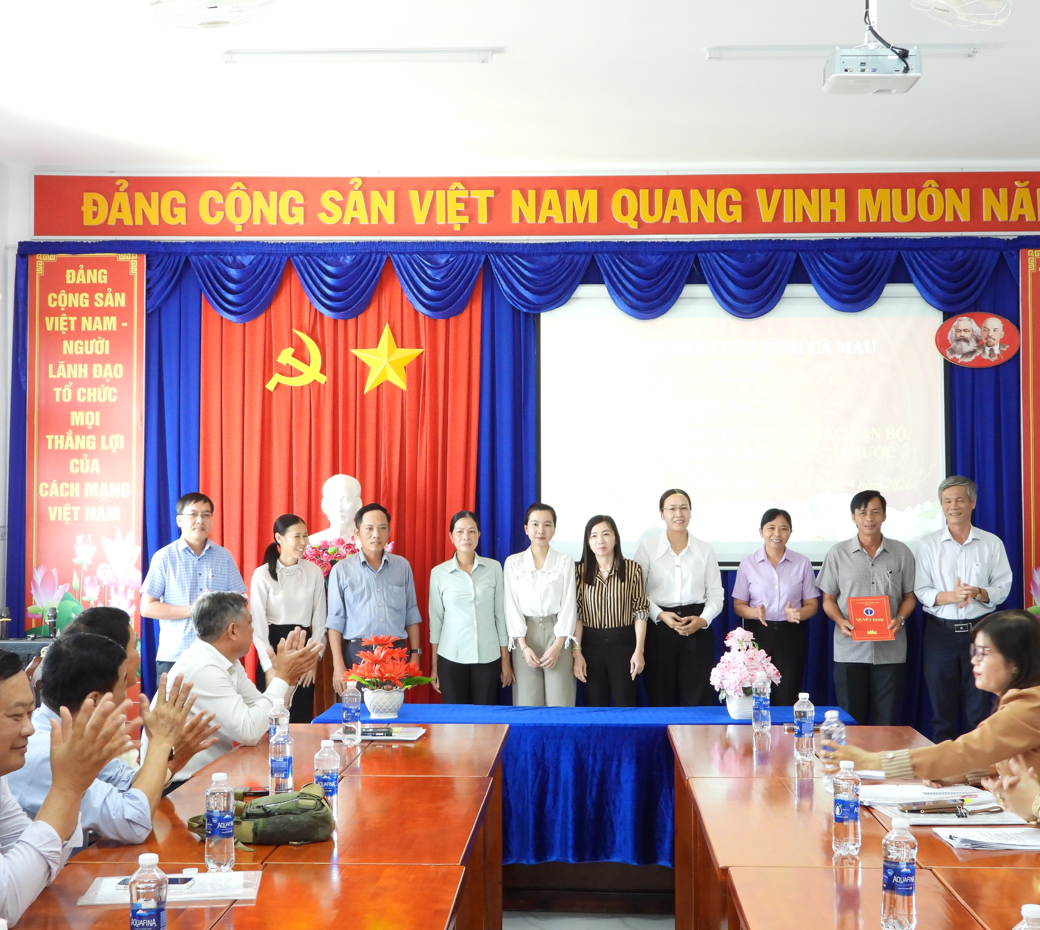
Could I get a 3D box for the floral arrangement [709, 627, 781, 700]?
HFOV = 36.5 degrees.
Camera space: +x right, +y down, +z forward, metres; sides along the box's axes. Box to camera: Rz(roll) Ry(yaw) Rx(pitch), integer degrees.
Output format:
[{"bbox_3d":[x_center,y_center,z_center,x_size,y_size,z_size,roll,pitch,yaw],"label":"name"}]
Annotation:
[{"bbox_3d":[0.888,0.802,6.215,0.280,0.325,0.270,0,-2,3],"label":"floral arrangement"}]

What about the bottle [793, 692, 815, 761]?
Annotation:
[{"bbox_3d":[0.922,0.846,5.122,0.065,0.217,0.065,0,-2,3],"label":"bottle"}]

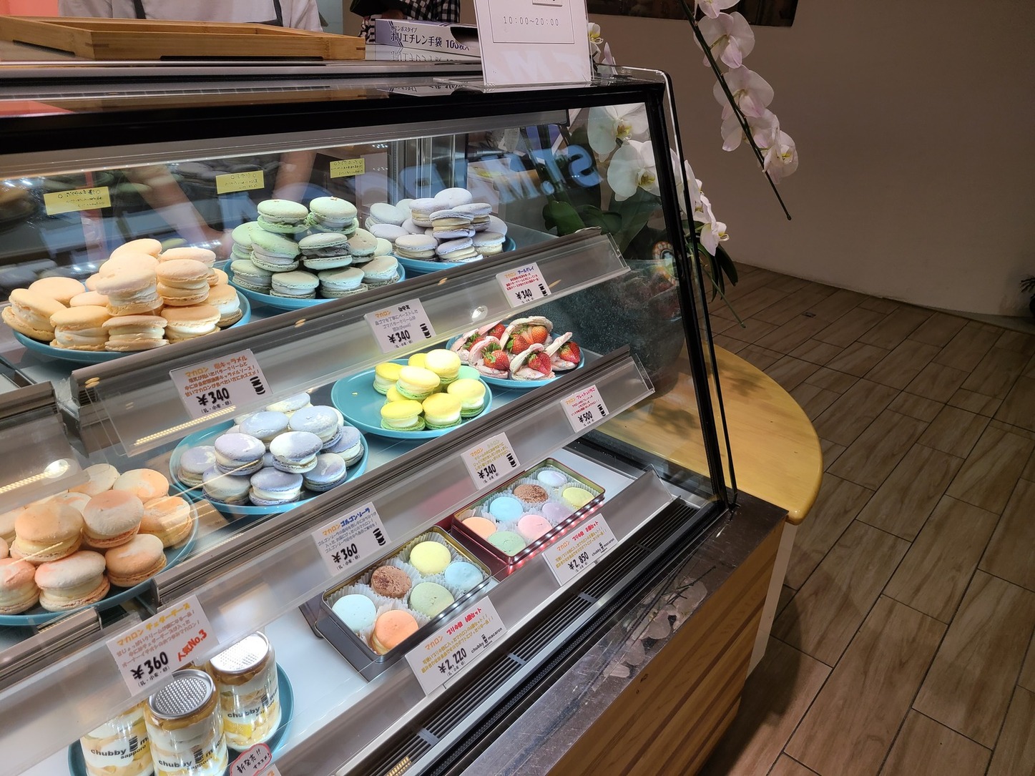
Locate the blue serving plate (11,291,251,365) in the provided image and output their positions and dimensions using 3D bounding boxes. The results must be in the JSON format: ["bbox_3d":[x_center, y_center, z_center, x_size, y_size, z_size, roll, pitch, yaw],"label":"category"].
[{"bbox_3d":[-0.400,-0.073,0.821,0.224,0.022,0.224,4,26,-2],"label":"blue serving plate"}]

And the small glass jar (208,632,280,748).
[{"bbox_3d":[-0.293,0.322,0.832,0.071,0.109,0.071,4,26,-2],"label":"small glass jar"}]

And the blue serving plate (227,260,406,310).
[{"bbox_3d":[-0.252,-0.140,0.981,0.224,0.022,0.224,4,26,-2],"label":"blue serving plate"}]

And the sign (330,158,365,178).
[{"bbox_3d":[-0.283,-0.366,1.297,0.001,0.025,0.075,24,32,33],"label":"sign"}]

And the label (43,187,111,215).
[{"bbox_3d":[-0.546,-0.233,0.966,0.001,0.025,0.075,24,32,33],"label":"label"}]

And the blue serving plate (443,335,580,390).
[{"bbox_3d":[-0.004,-0.049,1.253,0.224,0.022,0.224,4,26,-2],"label":"blue serving plate"}]

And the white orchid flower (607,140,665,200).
[{"bbox_3d":[0.199,-0.348,1.247,0.110,0.100,0.050,-2,27,-13],"label":"white orchid flower"}]

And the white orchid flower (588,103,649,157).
[{"bbox_3d":[0.170,-0.424,1.260,0.110,0.105,0.050,-3,27,-14],"label":"white orchid flower"}]

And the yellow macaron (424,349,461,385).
[{"bbox_3d":[-0.106,-0.030,1.107,0.052,0.029,0.052,4,36,-3],"label":"yellow macaron"}]

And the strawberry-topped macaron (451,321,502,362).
[{"bbox_3d":[-0.064,-0.071,1.222,0.068,0.056,0.072,24,32,33],"label":"strawberry-topped macaron"}]

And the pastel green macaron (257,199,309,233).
[{"bbox_3d":[-0.284,-0.208,0.940,0.061,0.030,0.061,28,31,32],"label":"pastel green macaron"}]

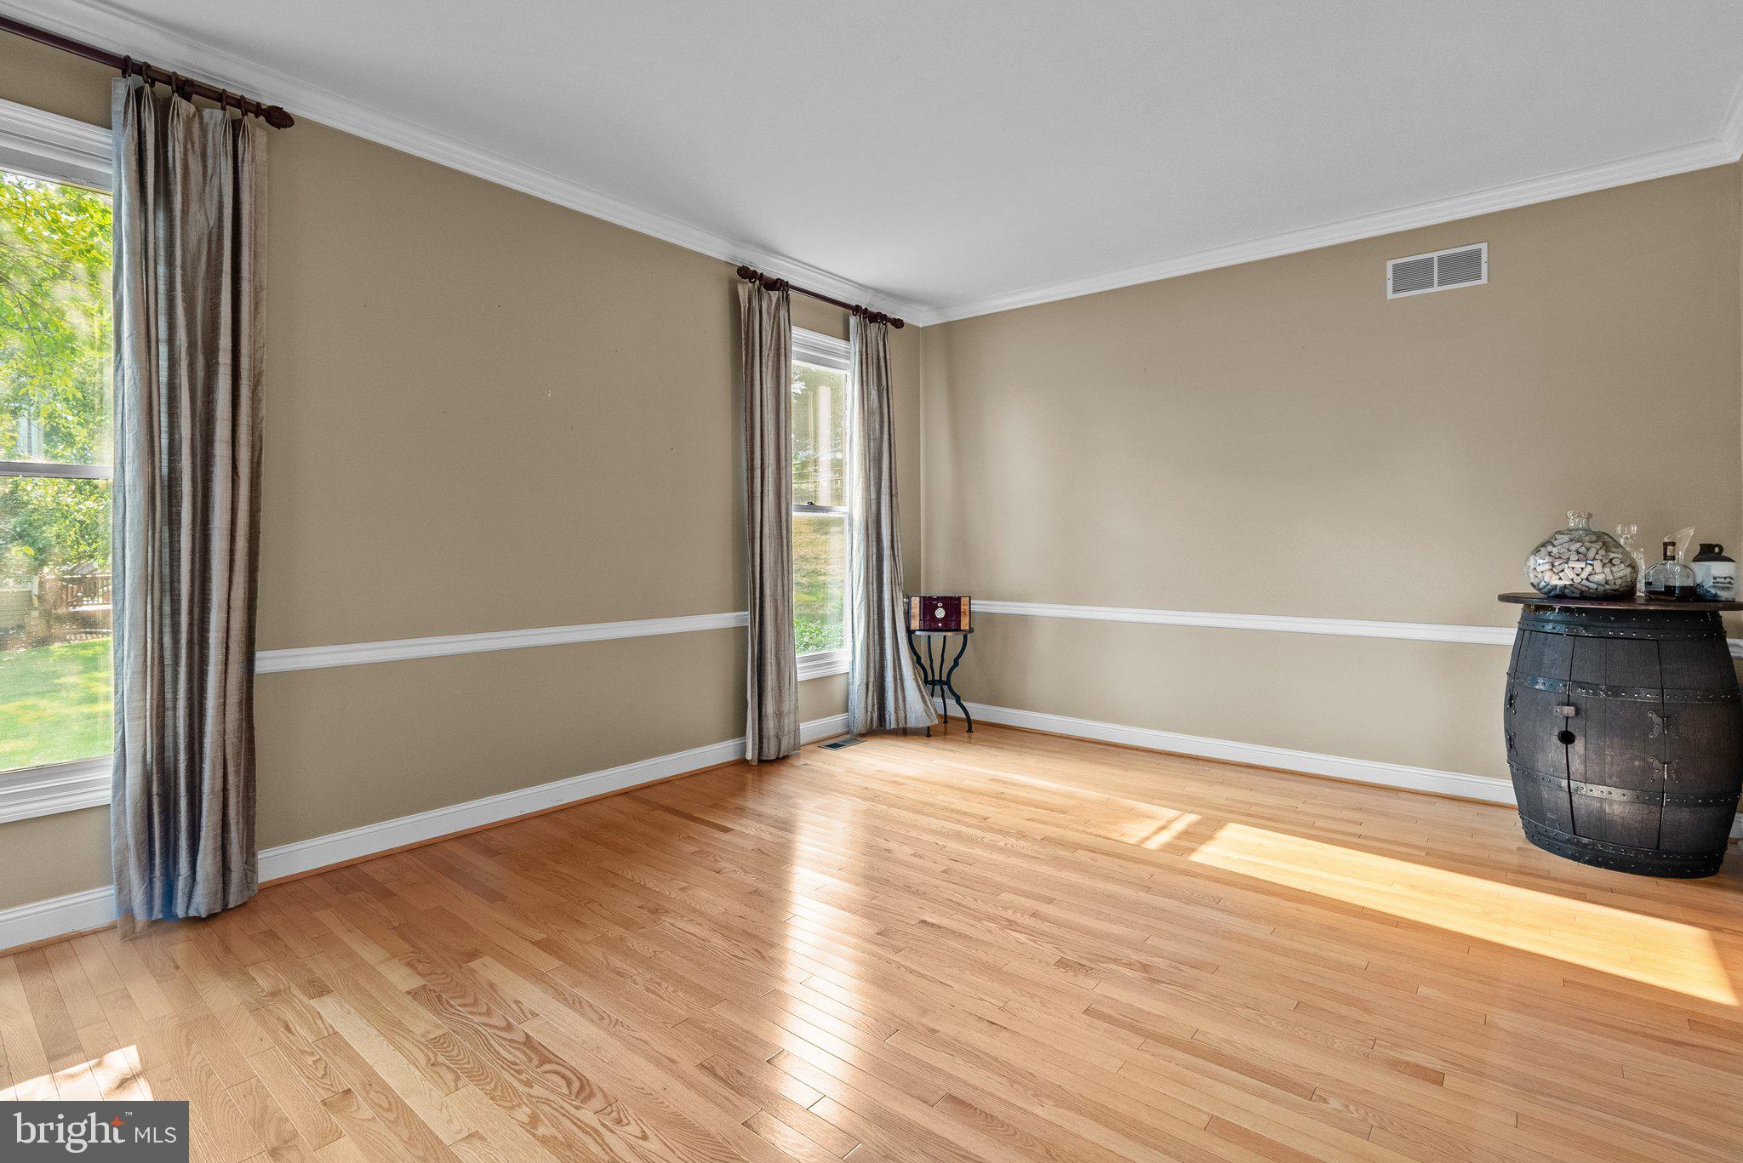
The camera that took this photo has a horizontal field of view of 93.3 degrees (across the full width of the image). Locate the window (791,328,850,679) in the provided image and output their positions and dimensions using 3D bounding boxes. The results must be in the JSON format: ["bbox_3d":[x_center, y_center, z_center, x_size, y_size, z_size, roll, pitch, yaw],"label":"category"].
[{"bbox_3d":[-0.332,-0.456,4.919,0.110,2.060,0.870,1,2,40],"label":"window"}]

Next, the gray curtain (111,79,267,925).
[{"bbox_3d":[-2.133,-0.231,2.586,0.140,2.560,0.380,1,2,40],"label":"gray curtain"}]

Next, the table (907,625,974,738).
[{"bbox_3d":[0.417,0.621,5.155,0.420,0.615,0.420,0,1,0],"label":"table"}]

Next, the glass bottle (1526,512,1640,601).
[{"bbox_3d":[2.798,-0.107,3.250,0.335,0.335,0.335,1,2,40],"label":"glass bottle"}]

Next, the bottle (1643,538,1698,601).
[{"bbox_3d":[3.003,-0.040,3.090,0.135,0.217,0.140,-1,2,-41],"label":"bottle"}]

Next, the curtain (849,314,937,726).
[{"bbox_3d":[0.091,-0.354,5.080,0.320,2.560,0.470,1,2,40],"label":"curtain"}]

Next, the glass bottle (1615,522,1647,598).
[{"bbox_3d":[3.016,-0.084,3.280,0.105,0.280,0.105,1,2,40],"label":"glass bottle"}]

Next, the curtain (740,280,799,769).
[{"bbox_3d":[-0.549,-0.320,4.481,0.140,2.560,0.380,1,2,40],"label":"curtain"}]

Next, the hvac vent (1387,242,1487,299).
[{"bbox_3d":[2.606,-1.430,3.800,0.385,0.184,0.025,1,2,40],"label":"hvac vent"}]

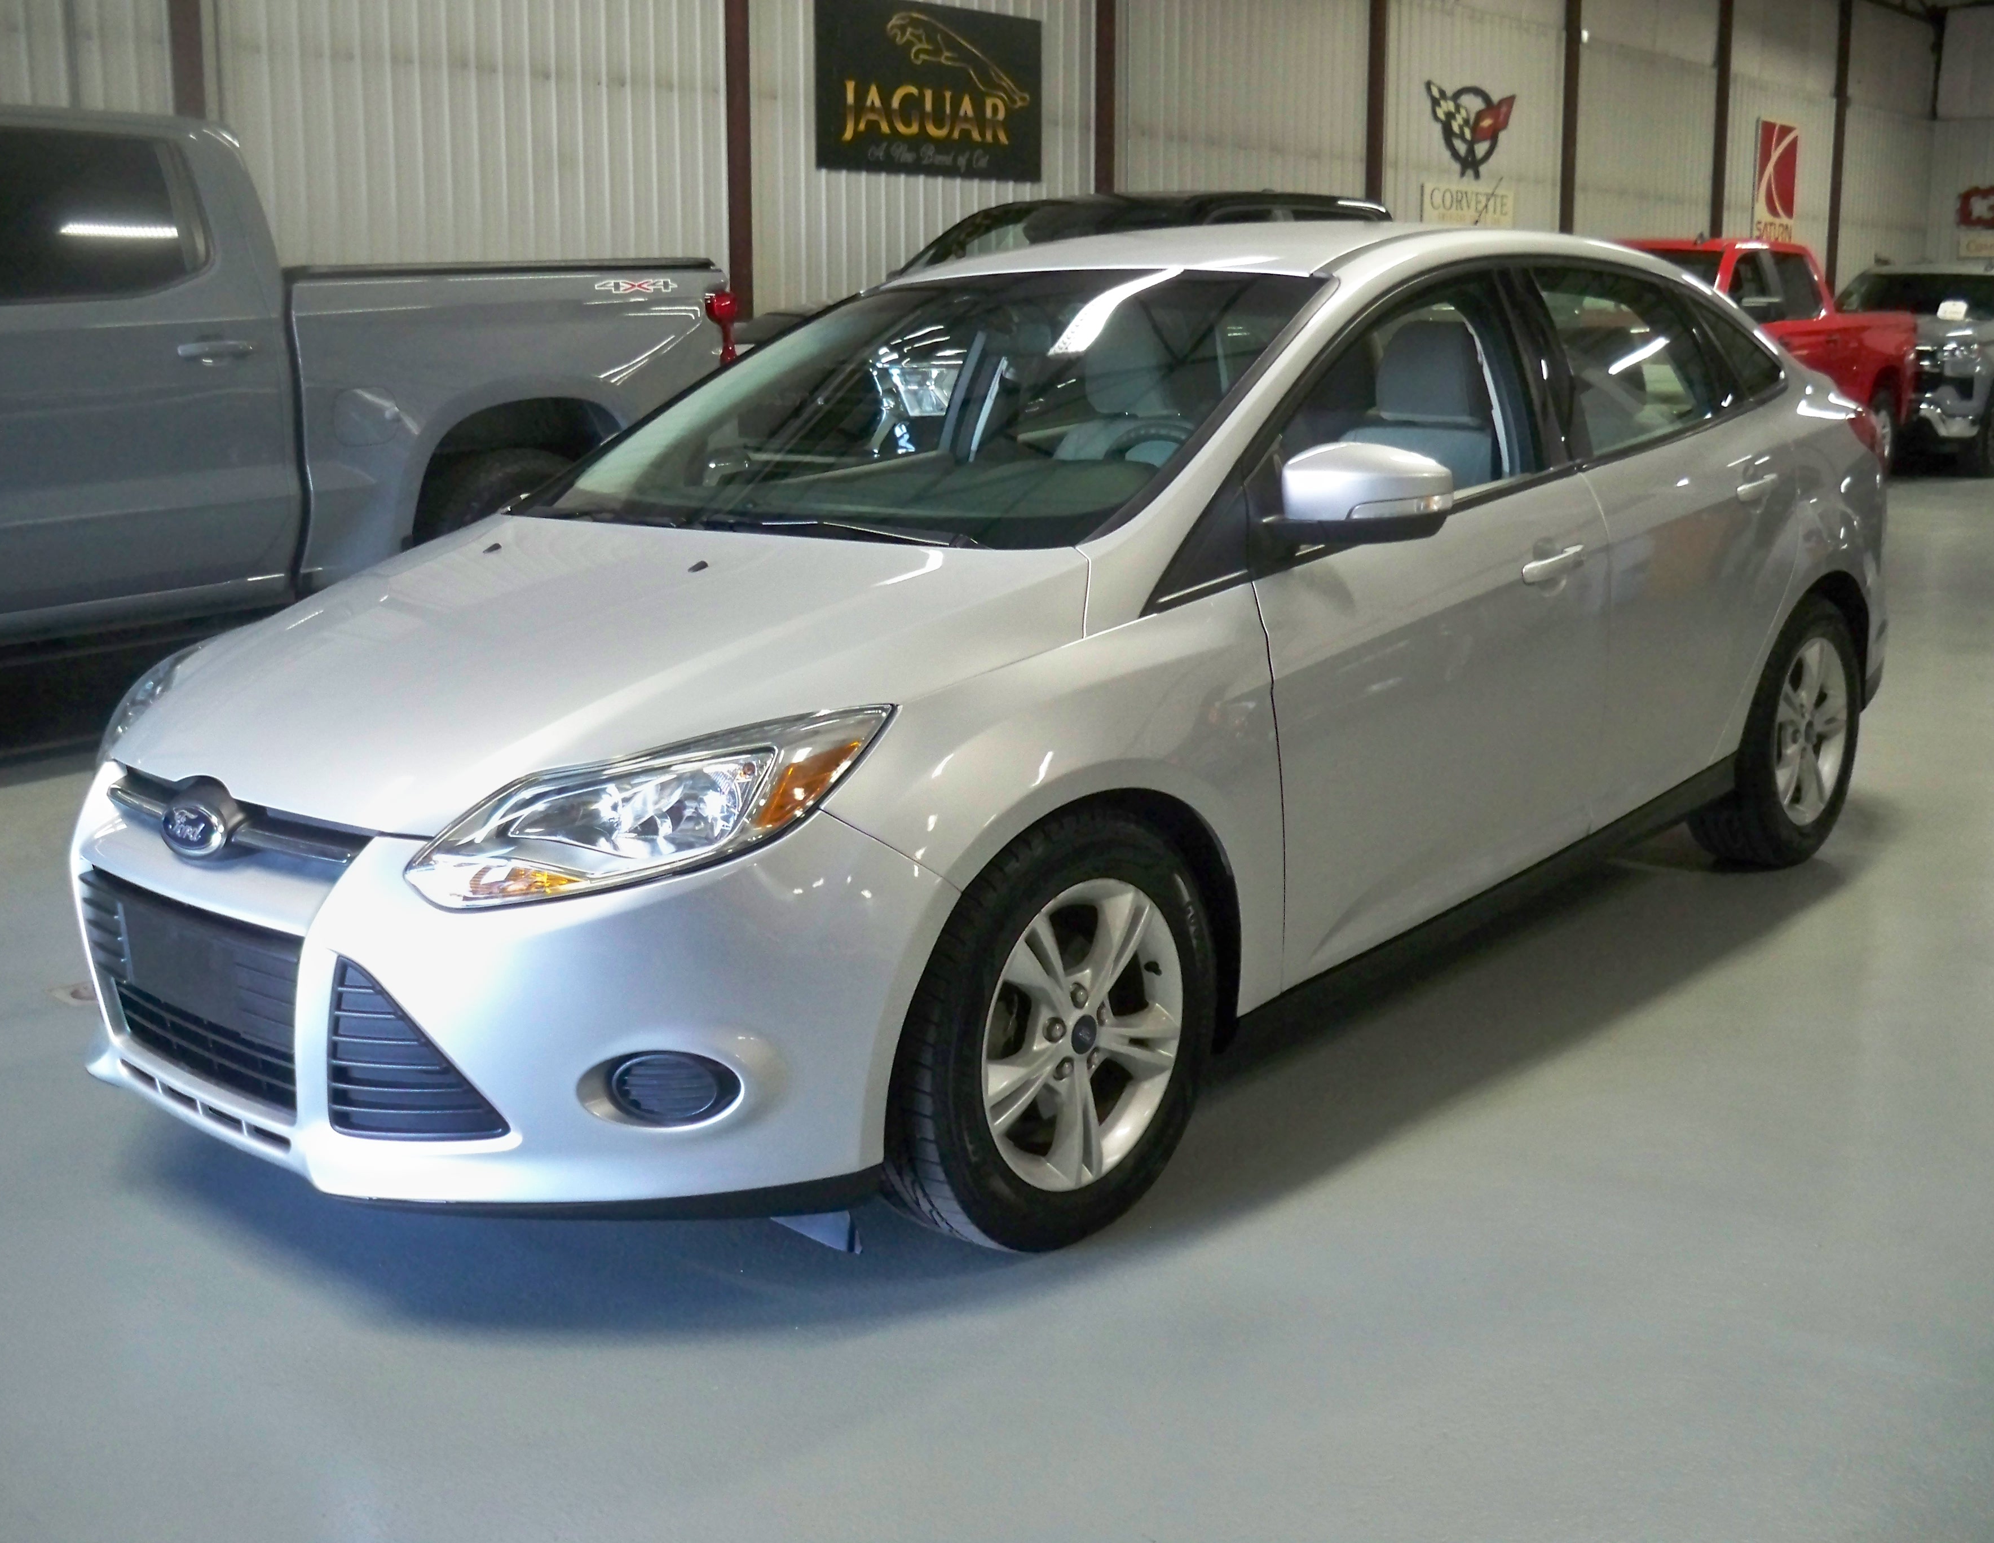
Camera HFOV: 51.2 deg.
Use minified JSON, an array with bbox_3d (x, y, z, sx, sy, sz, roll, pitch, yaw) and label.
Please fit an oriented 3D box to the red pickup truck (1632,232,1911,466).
[{"bbox_3d":[5.530,-3.273,16.856,2.060,1.920,5.880,9,15,39],"label":"red pickup truck"}]

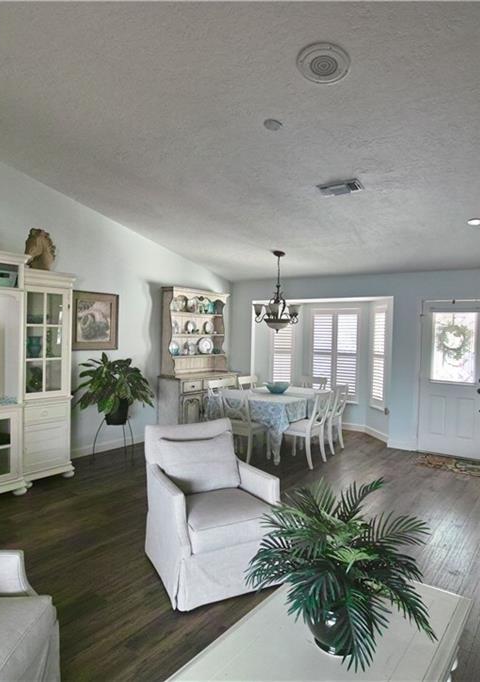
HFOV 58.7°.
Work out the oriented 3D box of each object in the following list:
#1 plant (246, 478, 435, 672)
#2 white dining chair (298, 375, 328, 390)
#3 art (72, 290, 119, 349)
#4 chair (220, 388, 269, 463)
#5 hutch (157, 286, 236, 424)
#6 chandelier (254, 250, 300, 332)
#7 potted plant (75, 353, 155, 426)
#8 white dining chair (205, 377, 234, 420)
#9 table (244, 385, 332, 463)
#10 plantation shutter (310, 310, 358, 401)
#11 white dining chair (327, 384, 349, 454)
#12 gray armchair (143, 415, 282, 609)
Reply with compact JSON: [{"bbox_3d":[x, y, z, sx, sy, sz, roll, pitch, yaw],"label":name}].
[{"bbox_3d":[0.363,0.854,1.540,0.650,0.530,0.620,1,1,0],"label":"plant"},{"bbox_3d":[0.959,1.002,6.206,0.450,0.900,0.540,2,2,36],"label":"white dining chair"},{"bbox_3d":[-1.794,-0.240,5.319,0.035,0.720,0.710,2,2,36],"label":"art"},{"bbox_3d":[0.037,1.028,5.347,0.460,0.910,0.500,2,1,35],"label":"chair"},{"bbox_3d":[-0.590,0.344,6.554,0.470,2.200,1.360,2,1,38],"label":"hutch"},{"bbox_3d":[0.515,-0.645,5.715,0.740,1.110,0.740,1,2,0],"label":"chandelier"},{"bbox_3d":[-1.495,0.578,5.080,0.920,0.870,0.850,1,1,0],"label":"potted plant"},{"bbox_3d":[-0.155,1.011,6.008,0.500,0.910,0.460,2,1,35],"label":"white dining chair"},{"bbox_3d":[0.513,1.101,5.889,1.060,0.765,1.480,2,1,35],"label":"table"},{"bbox_3d":[1.552,0.219,7.075,0.860,1.490,0.070,2,2,36],"label":"plantation shutter"},{"bbox_3d":[1.168,1.019,5.771,0.540,0.900,0.450,2,2,36],"label":"white dining chair"},{"bbox_3d":[-0.165,1.076,2.889,0.740,0.900,0.740,1,1,-26],"label":"gray armchair"}]

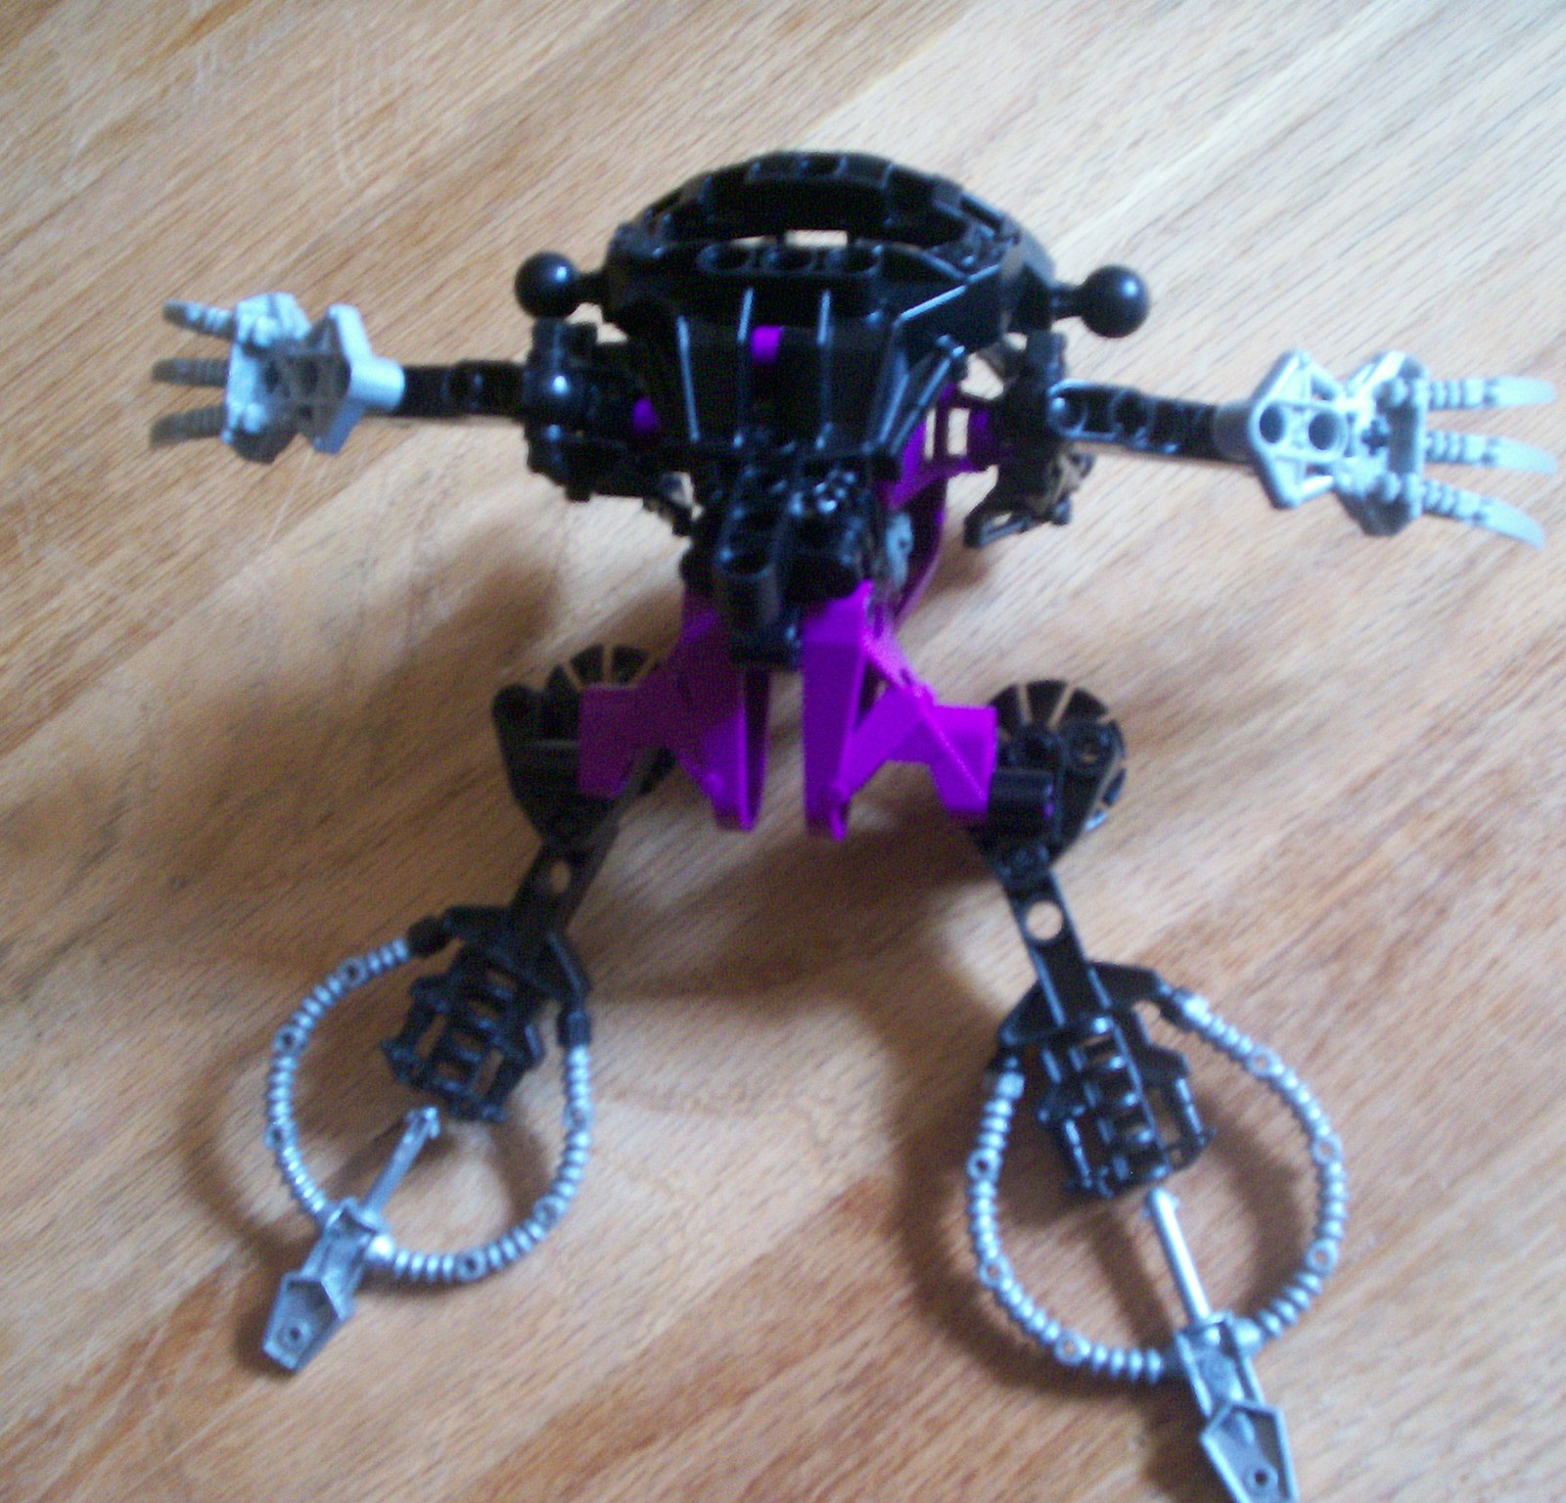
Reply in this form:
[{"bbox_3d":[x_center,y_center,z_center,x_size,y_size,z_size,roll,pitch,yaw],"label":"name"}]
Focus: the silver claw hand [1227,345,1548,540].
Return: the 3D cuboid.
[{"bbox_3d":[0.083,-0.042,0.290,0.048,0.015,0.026,3,75,-12],"label":"silver claw hand"}]

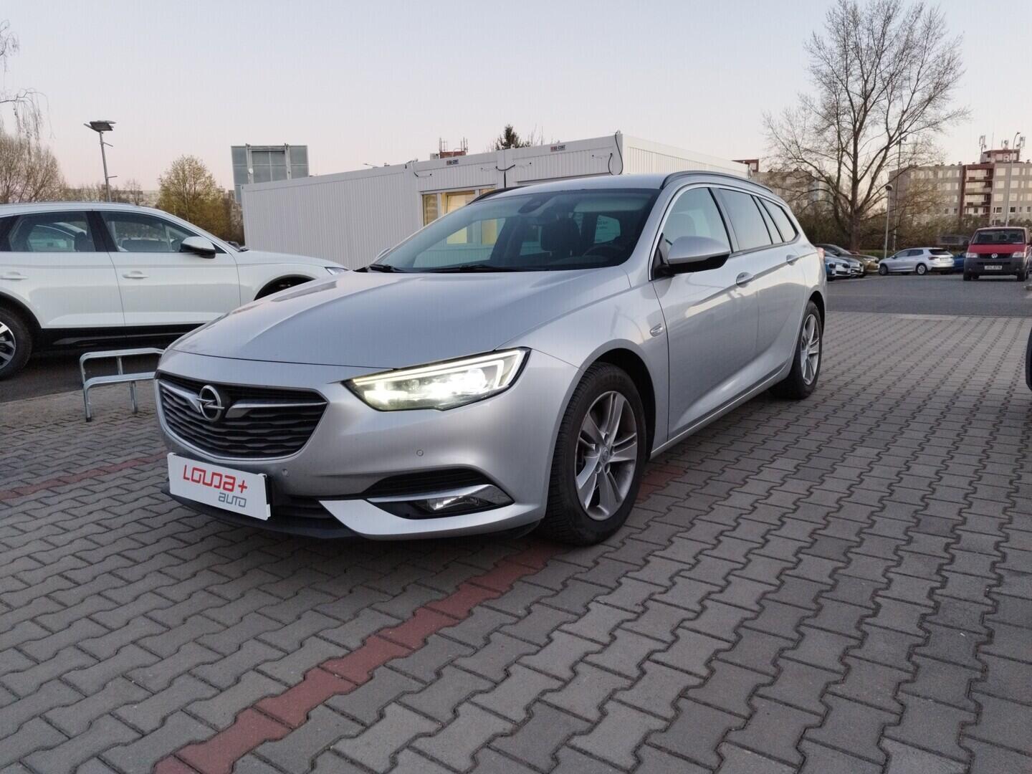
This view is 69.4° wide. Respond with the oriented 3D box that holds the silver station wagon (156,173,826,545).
[{"bbox_3d":[0.450,-0.492,4.305,1.930,1.490,4.980,5,13,35],"label":"silver station wagon"}]

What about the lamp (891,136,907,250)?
[{"bbox_3d":[29.646,-14.964,58.000,0.900,8.660,0.500,-1,10,0],"label":"lamp"}]

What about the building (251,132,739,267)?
[{"bbox_3d":[-0.772,-3.742,18.354,10.940,2.800,6.060,6,12,36],"label":"building"}]

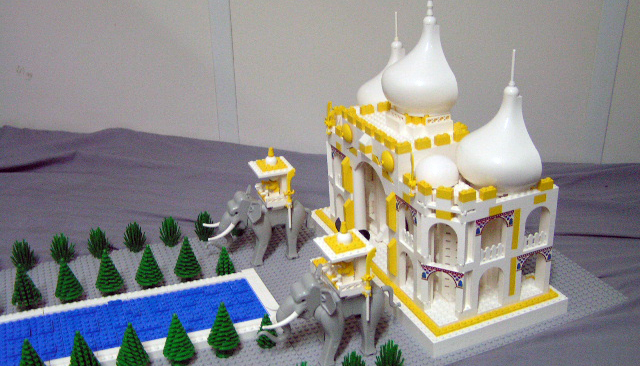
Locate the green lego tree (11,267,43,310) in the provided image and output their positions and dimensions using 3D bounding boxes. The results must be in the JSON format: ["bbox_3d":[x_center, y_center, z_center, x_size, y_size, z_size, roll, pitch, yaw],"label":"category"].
[{"bbox_3d":[-0.346,0.123,0.823,0.035,0.062,0.035,-9,24,-22],"label":"green lego tree"}]

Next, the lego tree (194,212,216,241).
[{"bbox_3d":[-0.167,0.062,1.018,0.030,0.044,0.030,-9,24,-22],"label":"lego tree"}]

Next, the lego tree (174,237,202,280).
[{"bbox_3d":[-0.169,0.096,0.892,0.035,0.063,0.035,-8,25,-20],"label":"lego tree"}]

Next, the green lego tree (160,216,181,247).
[{"bbox_3d":[-0.213,0.068,0.998,0.030,0.044,0.030,-9,24,-22],"label":"green lego tree"}]

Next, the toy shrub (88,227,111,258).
[{"bbox_3d":[-0.297,0.080,0.948,0.029,0.044,0.029,-8,25,-20],"label":"toy shrub"}]

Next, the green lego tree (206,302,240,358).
[{"bbox_3d":[-0.104,0.157,0.759,0.035,0.062,0.035,1,23,0],"label":"green lego tree"}]

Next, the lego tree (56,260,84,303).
[{"bbox_3d":[-0.301,0.116,0.839,0.035,0.063,0.035,-8,25,-20],"label":"lego tree"}]

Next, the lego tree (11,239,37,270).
[{"bbox_3d":[-0.386,0.092,0.914,0.029,0.044,0.029,-8,25,-20],"label":"lego tree"}]

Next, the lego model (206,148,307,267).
[{"bbox_3d":[-0.086,0.032,0.946,0.149,0.160,0.056,-12,26,-20],"label":"lego model"}]

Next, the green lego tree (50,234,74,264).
[{"bbox_3d":[-0.344,0.087,0.939,0.030,0.044,0.030,-9,24,-22],"label":"green lego tree"}]

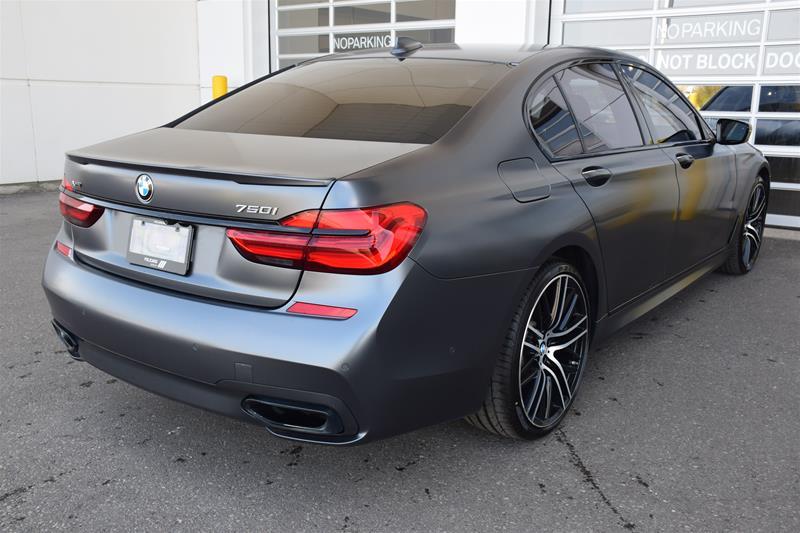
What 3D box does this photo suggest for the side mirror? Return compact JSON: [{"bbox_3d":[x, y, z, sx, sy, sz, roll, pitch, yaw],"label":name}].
[{"bbox_3d":[1.904,-0.772,4.327,0.200,0.145,0.150,10,17,36],"label":"side mirror"}]

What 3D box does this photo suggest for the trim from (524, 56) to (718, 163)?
[{"bbox_3d":[1.119,-0.774,3.659,0.250,0.440,2.300,10,17,36],"label":"trim"}]

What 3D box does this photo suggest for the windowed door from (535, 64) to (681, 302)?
[{"bbox_3d":[0.918,-0.361,3.426,0.300,1.140,1.450,10,17,36],"label":"windowed door"}]

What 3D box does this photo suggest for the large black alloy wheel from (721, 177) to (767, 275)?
[{"bbox_3d":[2.369,-0.295,5.372,0.250,0.700,0.700,10,17,36],"label":"large black alloy wheel"}]

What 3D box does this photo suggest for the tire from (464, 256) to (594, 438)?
[{"bbox_3d":[0.486,0.300,2.943,0.280,0.710,0.710,10,17,36],"label":"tire"}]

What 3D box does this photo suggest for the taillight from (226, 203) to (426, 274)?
[{"bbox_3d":[-0.211,-0.094,2.226,0.600,0.215,0.260,10,17,36],"label":"taillight"}]

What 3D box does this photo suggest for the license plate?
[{"bbox_3d":[-0.794,-0.061,2.500,0.320,0.170,0.030,10,5,36],"label":"license plate"}]

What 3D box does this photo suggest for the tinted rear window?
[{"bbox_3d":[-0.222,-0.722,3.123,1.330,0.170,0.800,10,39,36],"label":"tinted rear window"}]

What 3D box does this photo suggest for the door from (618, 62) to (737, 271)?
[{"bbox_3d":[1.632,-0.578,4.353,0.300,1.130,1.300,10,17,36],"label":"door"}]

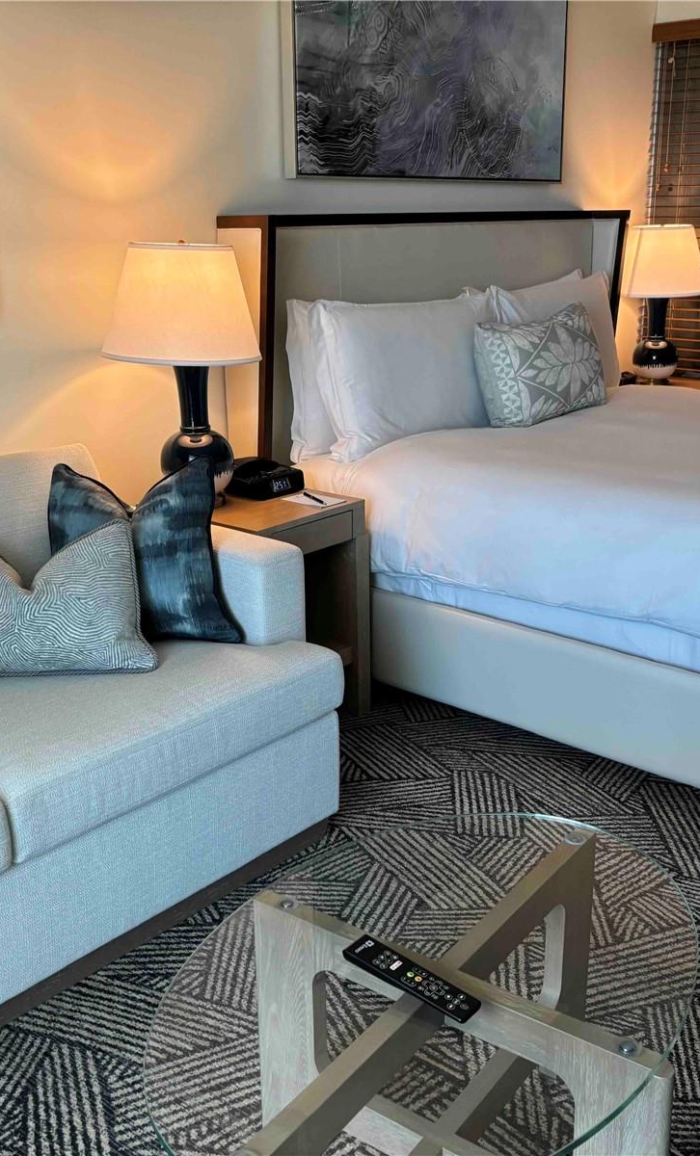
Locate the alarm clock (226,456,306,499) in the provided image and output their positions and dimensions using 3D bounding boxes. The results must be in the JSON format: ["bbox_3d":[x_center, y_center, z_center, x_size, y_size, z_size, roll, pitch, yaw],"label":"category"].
[{"bbox_3d":[-0.239,-0.277,3.196,0.160,0.070,0.176,14,23,39],"label":"alarm clock"}]

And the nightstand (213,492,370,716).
[{"bbox_3d":[-0.296,0.081,3.199,0.566,0.613,0.428,14,23,39],"label":"nightstand"}]

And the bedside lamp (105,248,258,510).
[{"bbox_3d":[-0.429,-0.518,2.984,0.409,0.665,0.409,0,18,0],"label":"bedside lamp"}]

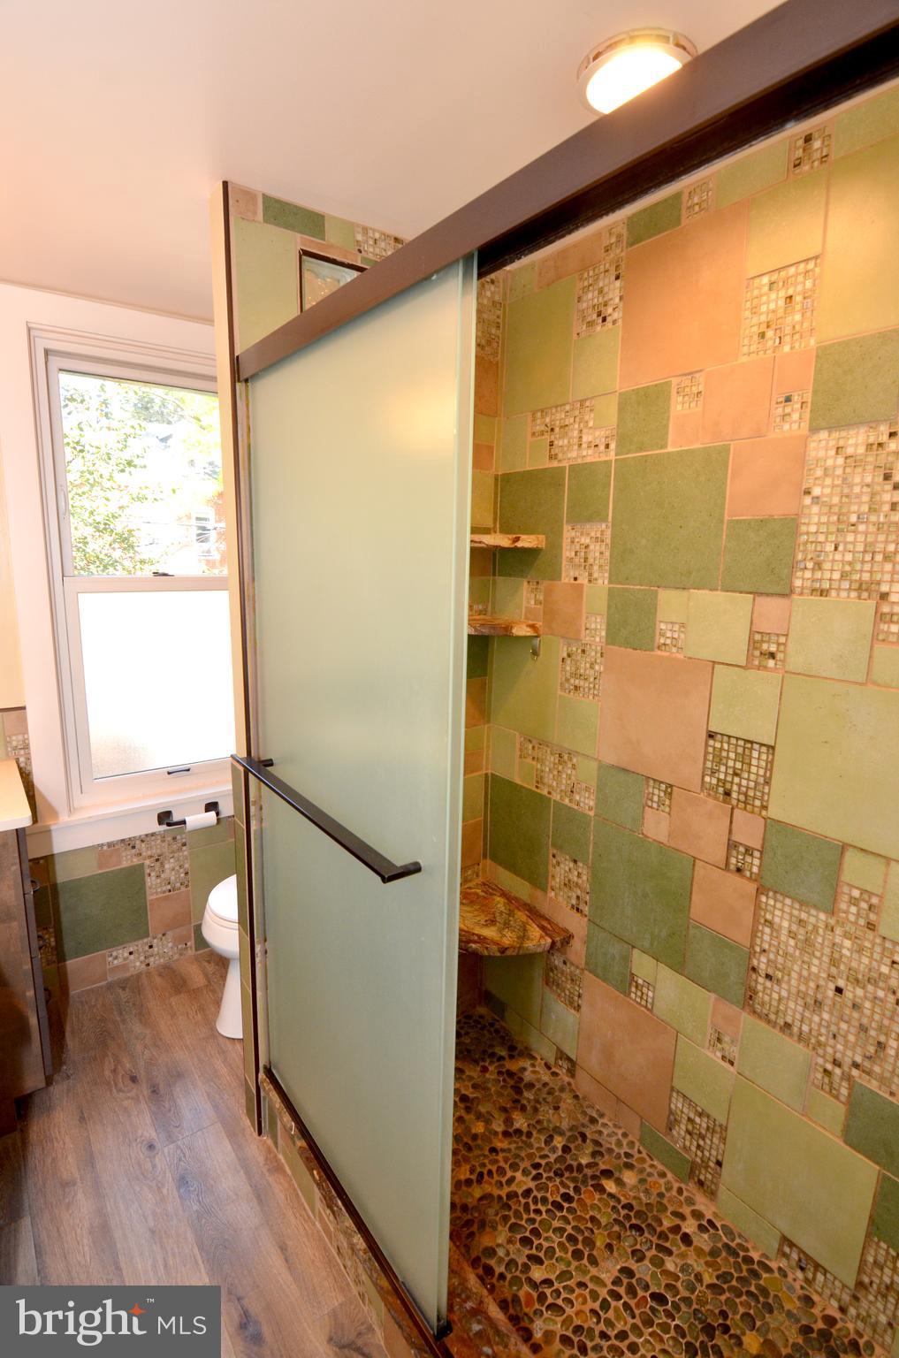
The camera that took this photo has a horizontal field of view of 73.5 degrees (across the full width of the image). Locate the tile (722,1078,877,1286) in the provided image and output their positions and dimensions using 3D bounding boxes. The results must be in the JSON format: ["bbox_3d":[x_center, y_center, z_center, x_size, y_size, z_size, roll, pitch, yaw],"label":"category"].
[{"bbox_3d":[0.759,1.098,1.329,0.010,0.298,0.298,-8,14,-38],"label":"tile"}]

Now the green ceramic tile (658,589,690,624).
[{"bbox_3d":[0.524,-0.171,1.405,0.010,0.074,0.075,-6,13,-35],"label":"green ceramic tile"}]

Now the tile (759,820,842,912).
[{"bbox_3d":[0.719,0.379,1.232,0.011,0.149,0.149,-6,12,-35],"label":"tile"}]

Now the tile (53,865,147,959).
[{"bbox_3d":[-1.309,0.878,2.274,0.303,0.309,0.010,-7,13,-36],"label":"tile"}]

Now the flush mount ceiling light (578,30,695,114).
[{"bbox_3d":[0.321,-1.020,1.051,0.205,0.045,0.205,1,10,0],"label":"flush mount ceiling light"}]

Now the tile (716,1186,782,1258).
[{"bbox_3d":[0.697,1.256,1.394,0.010,0.068,0.150,-6,12,-35],"label":"tile"}]

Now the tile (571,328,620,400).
[{"bbox_3d":[0.377,-0.802,1.540,0.010,0.150,0.149,-7,13,-36],"label":"tile"}]

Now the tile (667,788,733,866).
[{"bbox_3d":[0.596,0.350,1.428,0.010,0.150,0.149,-7,13,-36],"label":"tile"}]

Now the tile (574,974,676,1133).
[{"bbox_3d":[0.489,1.032,1.684,0.010,0.308,0.305,-7,13,-36],"label":"tile"}]

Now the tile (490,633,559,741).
[{"bbox_3d":[0.233,0.025,1.871,0.012,0.309,0.296,-7,12,-36],"label":"tile"}]

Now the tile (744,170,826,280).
[{"bbox_3d":[0.637,-0.852,1.136,0.010,0.145,0.146,-6,13,-35],"label":"tile"}]

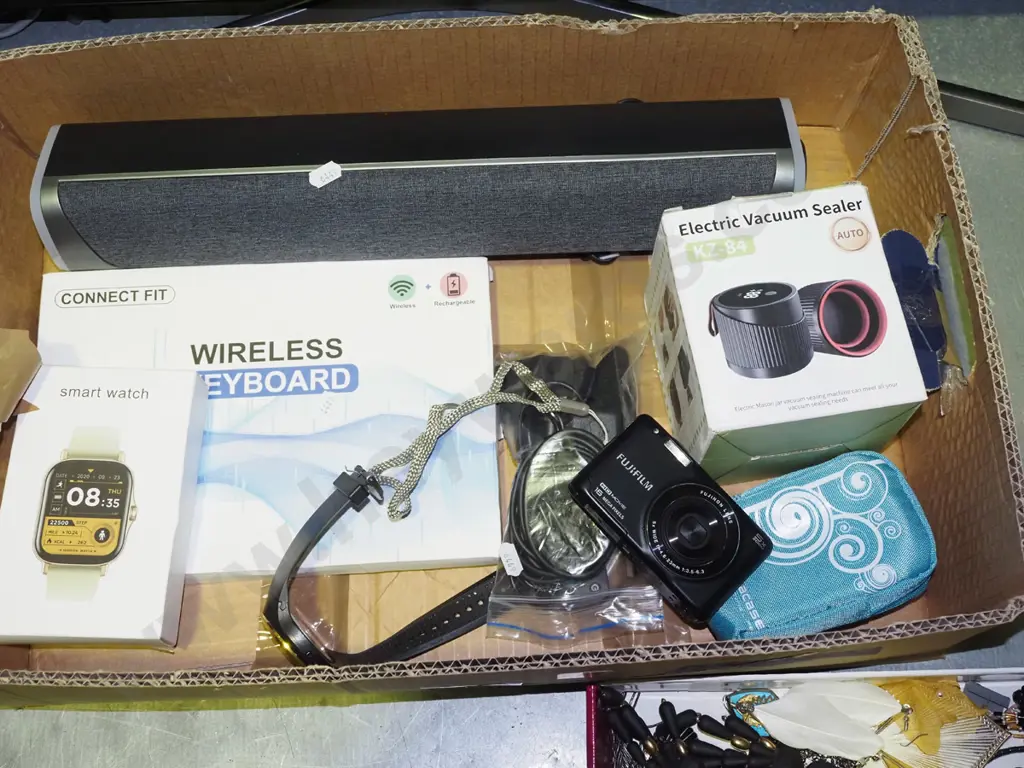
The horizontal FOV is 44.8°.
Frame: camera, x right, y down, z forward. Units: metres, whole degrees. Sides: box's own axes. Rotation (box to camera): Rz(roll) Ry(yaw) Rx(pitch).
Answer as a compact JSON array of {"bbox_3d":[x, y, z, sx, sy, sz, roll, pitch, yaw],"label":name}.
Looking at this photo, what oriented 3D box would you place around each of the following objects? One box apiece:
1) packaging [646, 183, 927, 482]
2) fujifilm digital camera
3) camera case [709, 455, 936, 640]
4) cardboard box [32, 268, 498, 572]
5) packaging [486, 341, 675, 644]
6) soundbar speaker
[{"bbox_3d":[0.143,-0.024,0.677,0.109,0.097,0.122,-8,69,-3],"label":"packaging"},{"bbox_3d":[0.083,0.070,0.658,0.056,0.024,0.100,-39,80,-22],"label":"fujifilm digital camera"},{"bbox_3d":[0.163,0.090,0.684,0.120,0.037,0.077,-16,70,-8],"label":"camera case"},{"bbox_3d":[-0.139,0.019,0.700,0.257,0.024,0.179,-2,69,-1],"label":"cardboard box"},{"bbox_3d":[0.035,0.056,0.681,0.095,0.033,0.168,0,69,0],"label":"packaging"},{"bbox_3d":[-0.054,-0.124,0.737,0.434,0.060,0.081,-2,62,-1],"label":"soundbar speaker"}]

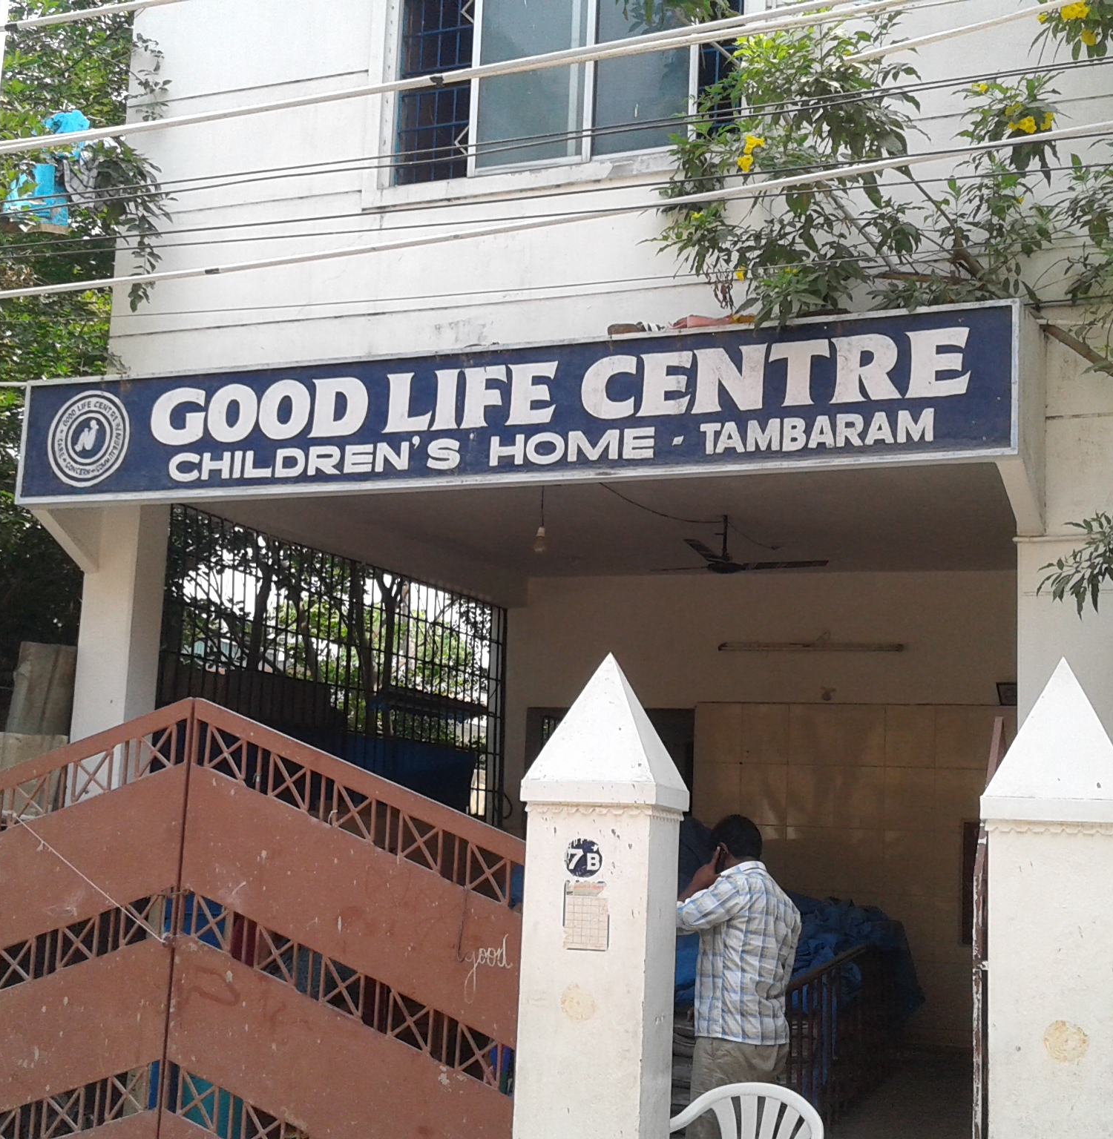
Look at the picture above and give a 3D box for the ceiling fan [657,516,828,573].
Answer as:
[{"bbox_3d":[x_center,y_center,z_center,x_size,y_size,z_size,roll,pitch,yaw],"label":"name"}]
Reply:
[{"bbox_3d":[0.990,-0.136,8.750,1.100,0.330,1.100,2,-9,0],"label":"ceiling fan"}]

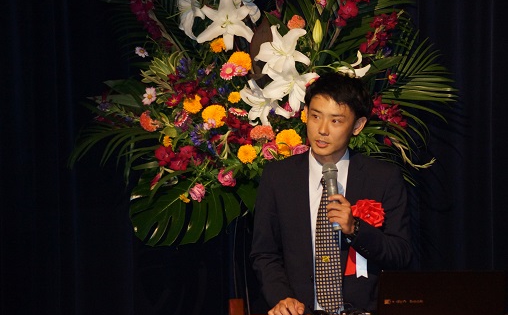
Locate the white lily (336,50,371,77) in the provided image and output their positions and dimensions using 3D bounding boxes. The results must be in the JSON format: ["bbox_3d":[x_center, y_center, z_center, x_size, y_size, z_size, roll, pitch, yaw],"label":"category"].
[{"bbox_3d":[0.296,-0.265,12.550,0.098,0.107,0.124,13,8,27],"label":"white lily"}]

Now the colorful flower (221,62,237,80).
[{"bbox_3d":[-0.076,-0.257,12.650,0.048,0.054,0.030,0,2,6],"label":"colorful flower"}]

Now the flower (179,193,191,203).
[{"bbox_3d":[-0.207,0.120,12.600,0.036,0.033,0.028,0,2,6],"label":"flower"}]

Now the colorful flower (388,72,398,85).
[{"bbox_3d":[0.414,-0.234,12.600,0.031,0.036,0.018,0,0,-11],"label":"colorful flower"}]

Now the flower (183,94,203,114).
[{"bbox_3d":[-0.179,-0.157,12.450,0.056,0.057,0.035,0,-6,9],"label":"flower"}]

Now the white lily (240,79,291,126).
[{"bbox_3d":[0.036,-0.164,12.600,0.152,0.143,0.120,1,2,24],"label":"white lily"}]

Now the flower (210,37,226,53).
[{"bbox_3d":[-0.105,-0.340,12.750,0.051,0.048,0.040,0,2,6],"label":"flower"}]

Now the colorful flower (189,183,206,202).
[{"bbox_3d":[-0.168,0.104,12.600,0.054,0.059,0.050,0,2,9],"label":"colorful flower"}]

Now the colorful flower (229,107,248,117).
[{"bbox_3d":[-0.045,-0.133,12.400,0.059,0.023,0.056,10,21,-10],"label":"colorful flower"}]

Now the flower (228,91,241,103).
[{"bbox_3d":[-0.057,-0.176,12.450,0.037,0.035,0.024,0,-6,0],"label":"flower"}]

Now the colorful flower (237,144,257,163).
[{"bbox_3d":[-0.019,-0.010,12.350,0.055,0.055,0.035,0,-6,0],"label":"colorful flower"}]

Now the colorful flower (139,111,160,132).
[{"bbox_3d":[-0.304,-0.106,12.450,0.050,0.065,0.059,0,1,-45],"label":"colorful flower"}]

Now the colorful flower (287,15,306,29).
[{"bbox_3d":[0.128,-0.406,12.750,0.060,0.048,0.045,0,2,0],"label":"colorful flower"}]

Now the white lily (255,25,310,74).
[{"bbox_3d":[0.086,-0.324,12.700,0.168,0.150,0.120,1,2,21],"label":"white lily"}]

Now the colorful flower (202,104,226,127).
[{"bbox_3d":[-0.117,-0.123,12.600,0.071,0.068,0.050,0,2,6],"label":"colorful flower"}]

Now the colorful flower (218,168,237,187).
[{"bbox_3d":[-0.078,0.060,12.400,0.053,0.053,0.044,0,-6,-9],"label":"colorful flower"}]

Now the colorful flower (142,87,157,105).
[{"bbox_3d":[-0.308,-0.180,12.500,0.044,0.053,0.018,1,0,19],"label":"colorful flower"}]

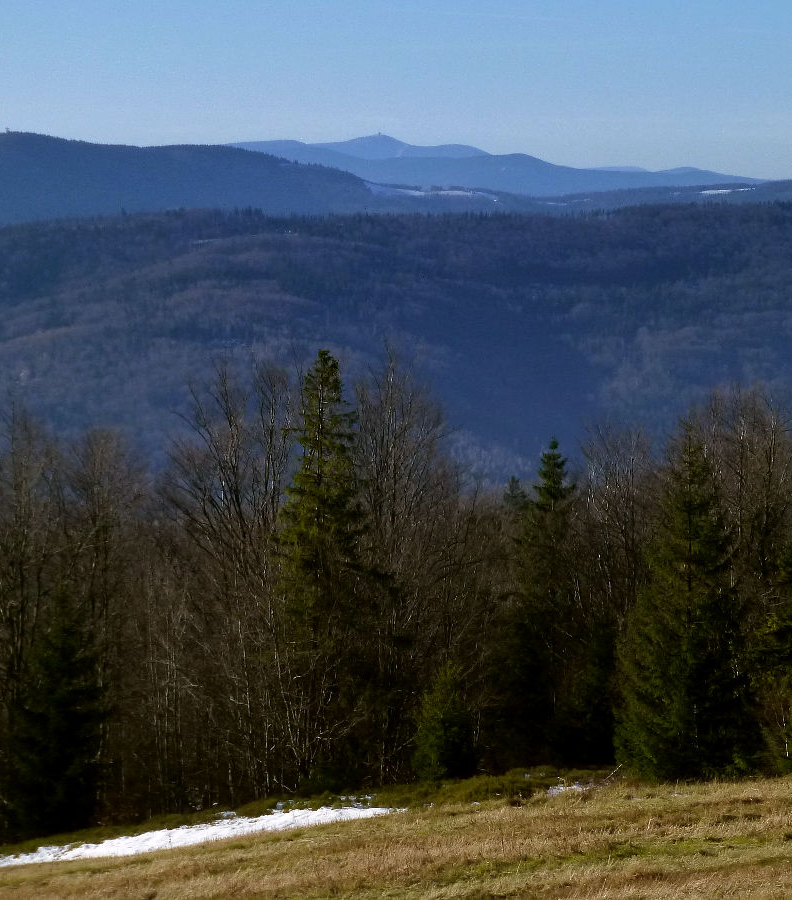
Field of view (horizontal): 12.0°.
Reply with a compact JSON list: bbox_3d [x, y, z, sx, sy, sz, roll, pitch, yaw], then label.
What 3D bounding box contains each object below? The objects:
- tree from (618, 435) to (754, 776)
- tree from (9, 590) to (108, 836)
[{"bbox_3d":[8.657,4.593,112.604,4.190,10.730,4.190,0,4,0],"label":"tree"},{"bbox_3d":[-10.277,8.040,114.716,2.980,7.710,2.980,0,4,0],"label":"tree"}]

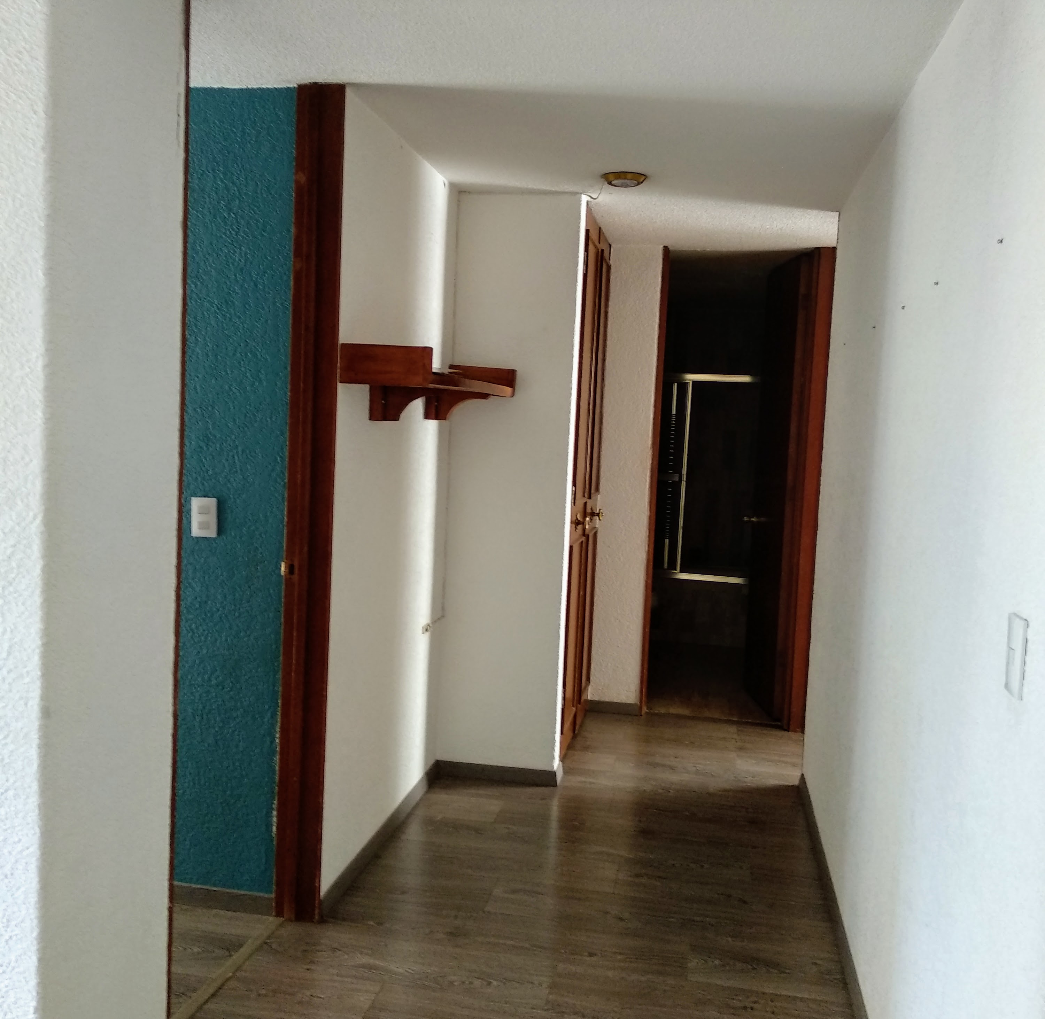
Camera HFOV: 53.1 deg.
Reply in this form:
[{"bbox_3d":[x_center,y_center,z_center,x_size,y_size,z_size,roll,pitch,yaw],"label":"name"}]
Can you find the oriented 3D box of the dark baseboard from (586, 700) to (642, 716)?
[{"bbox_3d":[0.481,1.038,5.479,0.280,0.064,0.013,3,5,10],"label":"dark baseboard"}]

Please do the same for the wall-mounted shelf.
[{"bbox_3d":[-0.274,-0.409,3.582,0.271,0.221,1.266,3,5,10],"label":"wall-mounted shelf"}]

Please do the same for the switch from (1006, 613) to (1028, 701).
[{"bbox_3d":[0.716,0.212,1.526,0.010,0.112,0.073,3,5,10],"label":"switch"}]

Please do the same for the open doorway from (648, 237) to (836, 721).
[{"bbox_3d":[1.084,-0.096,5.330,0.828,2.402,0.130,3,5,10],"label":"open doorway"}]

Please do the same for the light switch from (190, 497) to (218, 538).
[{"bbox_3d":[-0.928,0.024,3.055,0.080,0.115,0.011,3,5,10],"label":"light switch"}]

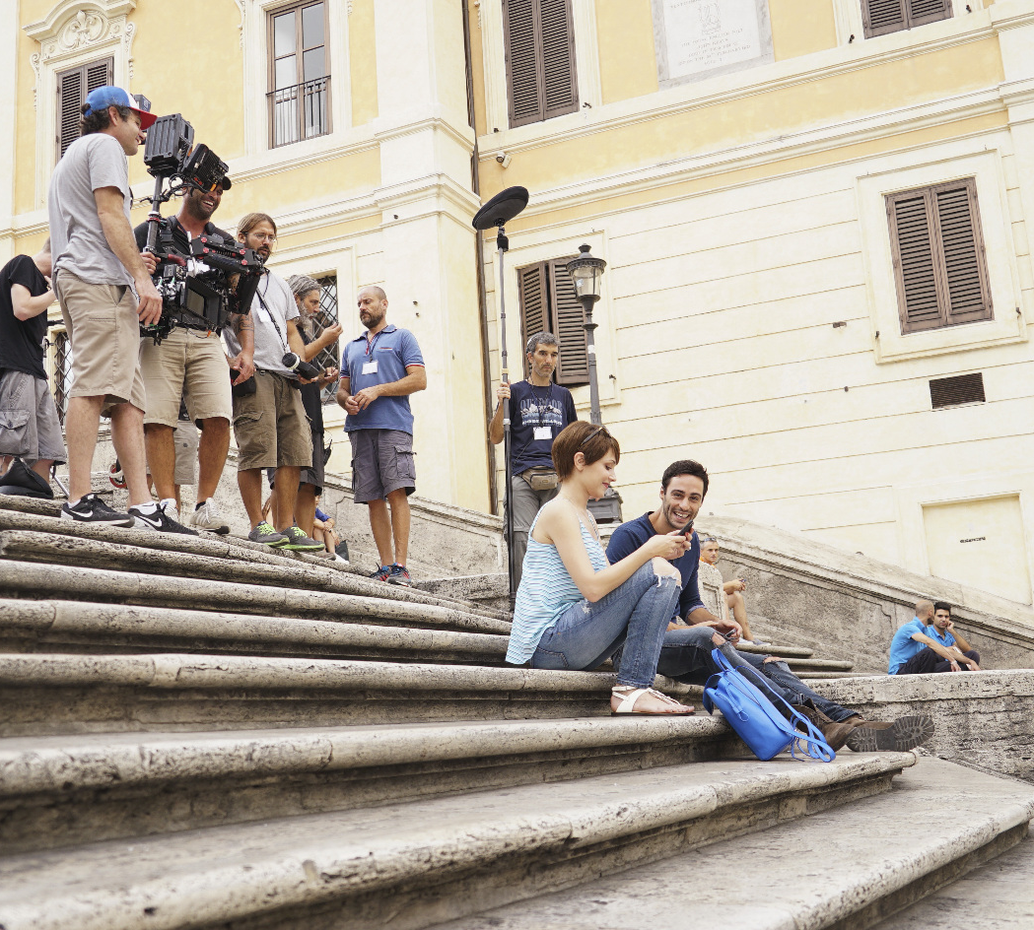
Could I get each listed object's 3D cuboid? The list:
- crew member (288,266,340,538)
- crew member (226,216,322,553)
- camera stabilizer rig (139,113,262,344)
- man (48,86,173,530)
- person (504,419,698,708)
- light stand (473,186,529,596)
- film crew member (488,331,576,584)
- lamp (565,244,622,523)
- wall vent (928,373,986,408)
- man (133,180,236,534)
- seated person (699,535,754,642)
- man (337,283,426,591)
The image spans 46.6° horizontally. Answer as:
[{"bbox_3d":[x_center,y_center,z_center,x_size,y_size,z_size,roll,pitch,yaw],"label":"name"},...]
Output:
[{"bbox_3d":[-1.171,-0.289,6.850,0.420,1.707,0.480,-3,-11,0],"label":"crew member"},{"bbox_3d":[-1.272,-0.469,6.271,0.520,1.805,0.420,6,-14,-40],"label":"crew member"},{"bbox_3d":[-1.496,-1.111,5.641,0.460,1.081,0.380,-11,-13,34],"label":"camera stabilizer rig"},{"bbox_3d":[-1.527,-0.633,4.620,0.520,1.788,0.500,-13,-15,40],"label":"man"},{"bbox_3d":[0.274,0.327,3.900,0.640,0.948,0.430,-7,-12,17],"label":"person"},{"bbox_3d":[-0.034,-0.404,7.056,0.350,2.636,0.350,-10,-13,30],"label":"light stand"},{"bbox_3d":[0.100,0.073,7.165,0.530,1.789,0.380,-2,-11,-9],"label":"film crew member"},{"bbox_3d":[0.882,-0.956,13.600,0.450,3.281,0.450,-3,-11,-1],"label":"lamp"},{"bbox_3d":[5.387,-0.896,14.673,0.610,0.357,0.060,-8,-11,23],"label":"wall vent"},{"bbox_3d":[-1.524,-0.551,5.650,0.580,1.754,0.450,2,-13,-26],"label":"man"},{"bbox_3d":[2.194,1.285,12.379,0.750,1.118,0.520,-10,-13,32],"label":"seated person"},{"bbox_3d":[-0.808,-0.202,7.152,0.540,1.811,0.380,-9,-12,25],"label":"man"}]

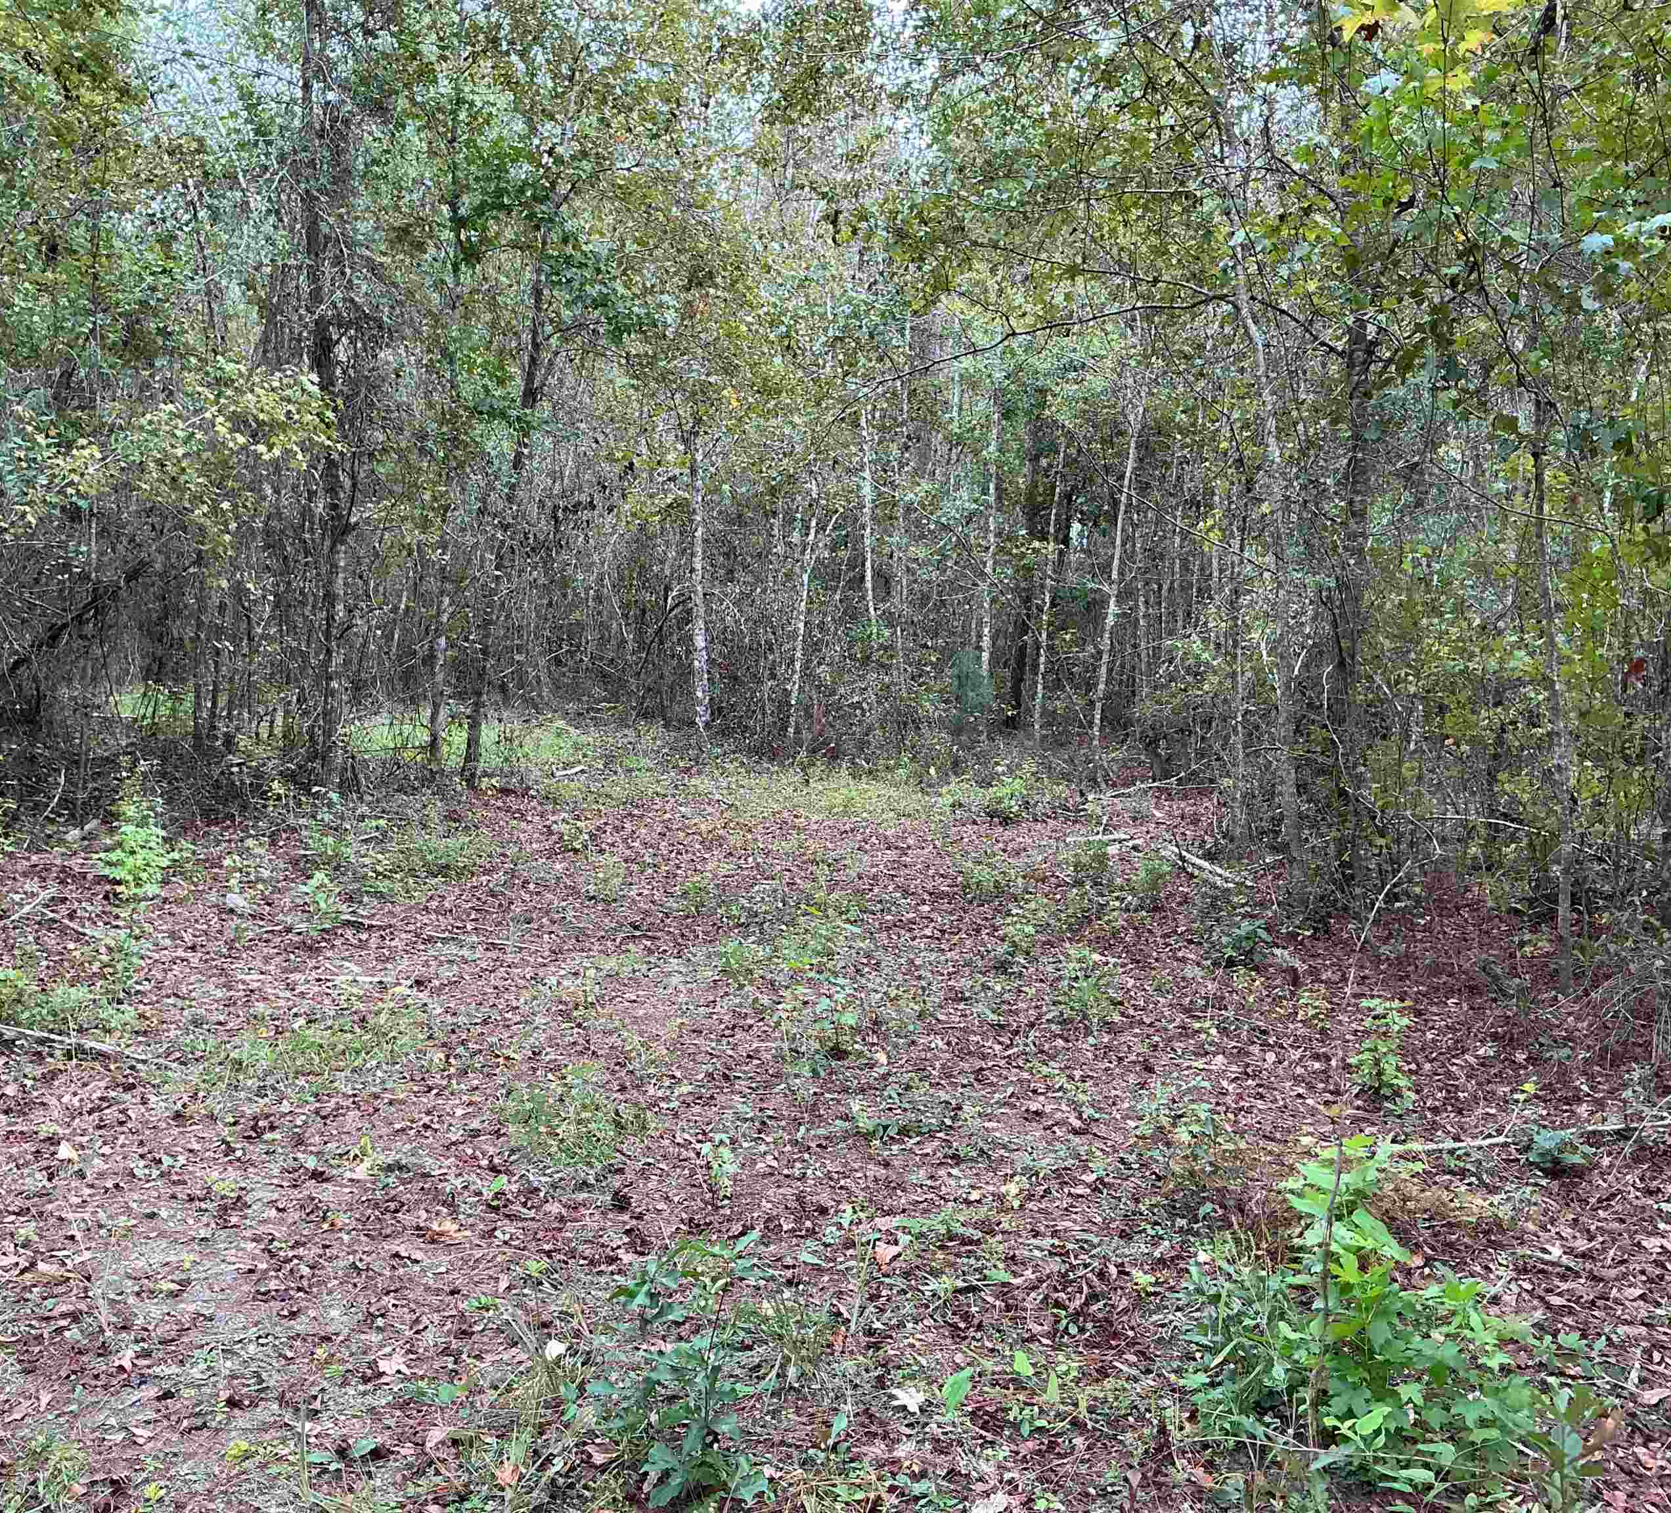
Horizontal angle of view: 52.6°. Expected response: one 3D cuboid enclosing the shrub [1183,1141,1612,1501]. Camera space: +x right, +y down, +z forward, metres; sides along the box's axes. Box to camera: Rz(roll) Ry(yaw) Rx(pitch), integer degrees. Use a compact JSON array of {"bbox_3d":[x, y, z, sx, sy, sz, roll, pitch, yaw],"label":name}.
[{"bbox_3d":[1.063,1.009,3.189,0.814,0.591,0.692,0,4,0],"label":"shrub"}]

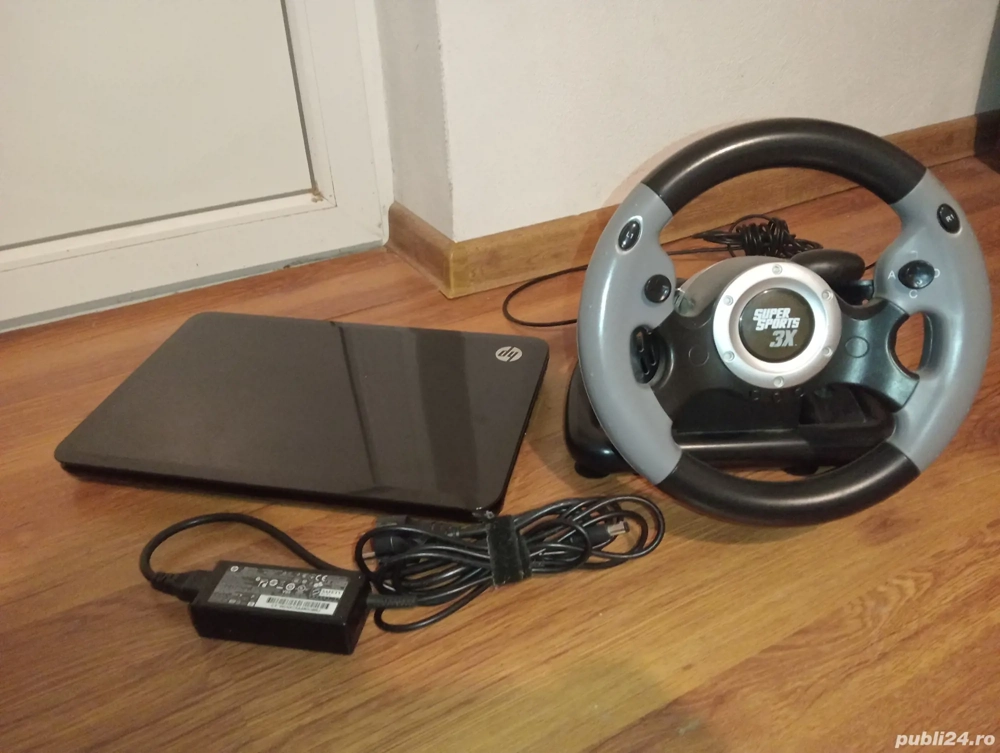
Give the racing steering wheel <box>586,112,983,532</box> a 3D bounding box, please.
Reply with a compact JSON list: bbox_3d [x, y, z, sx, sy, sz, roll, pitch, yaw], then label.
[{"bbox_3d":[0.182,-0.032,0.532,0.260,0.260,0.100,-1,12,2],"label":"racing steering wheel"}]

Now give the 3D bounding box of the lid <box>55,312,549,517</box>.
[{"bbox_3d":[-0.160,0.027,0.731,0.376,0.027,0.244,5,35,11],"label":"lid"}]

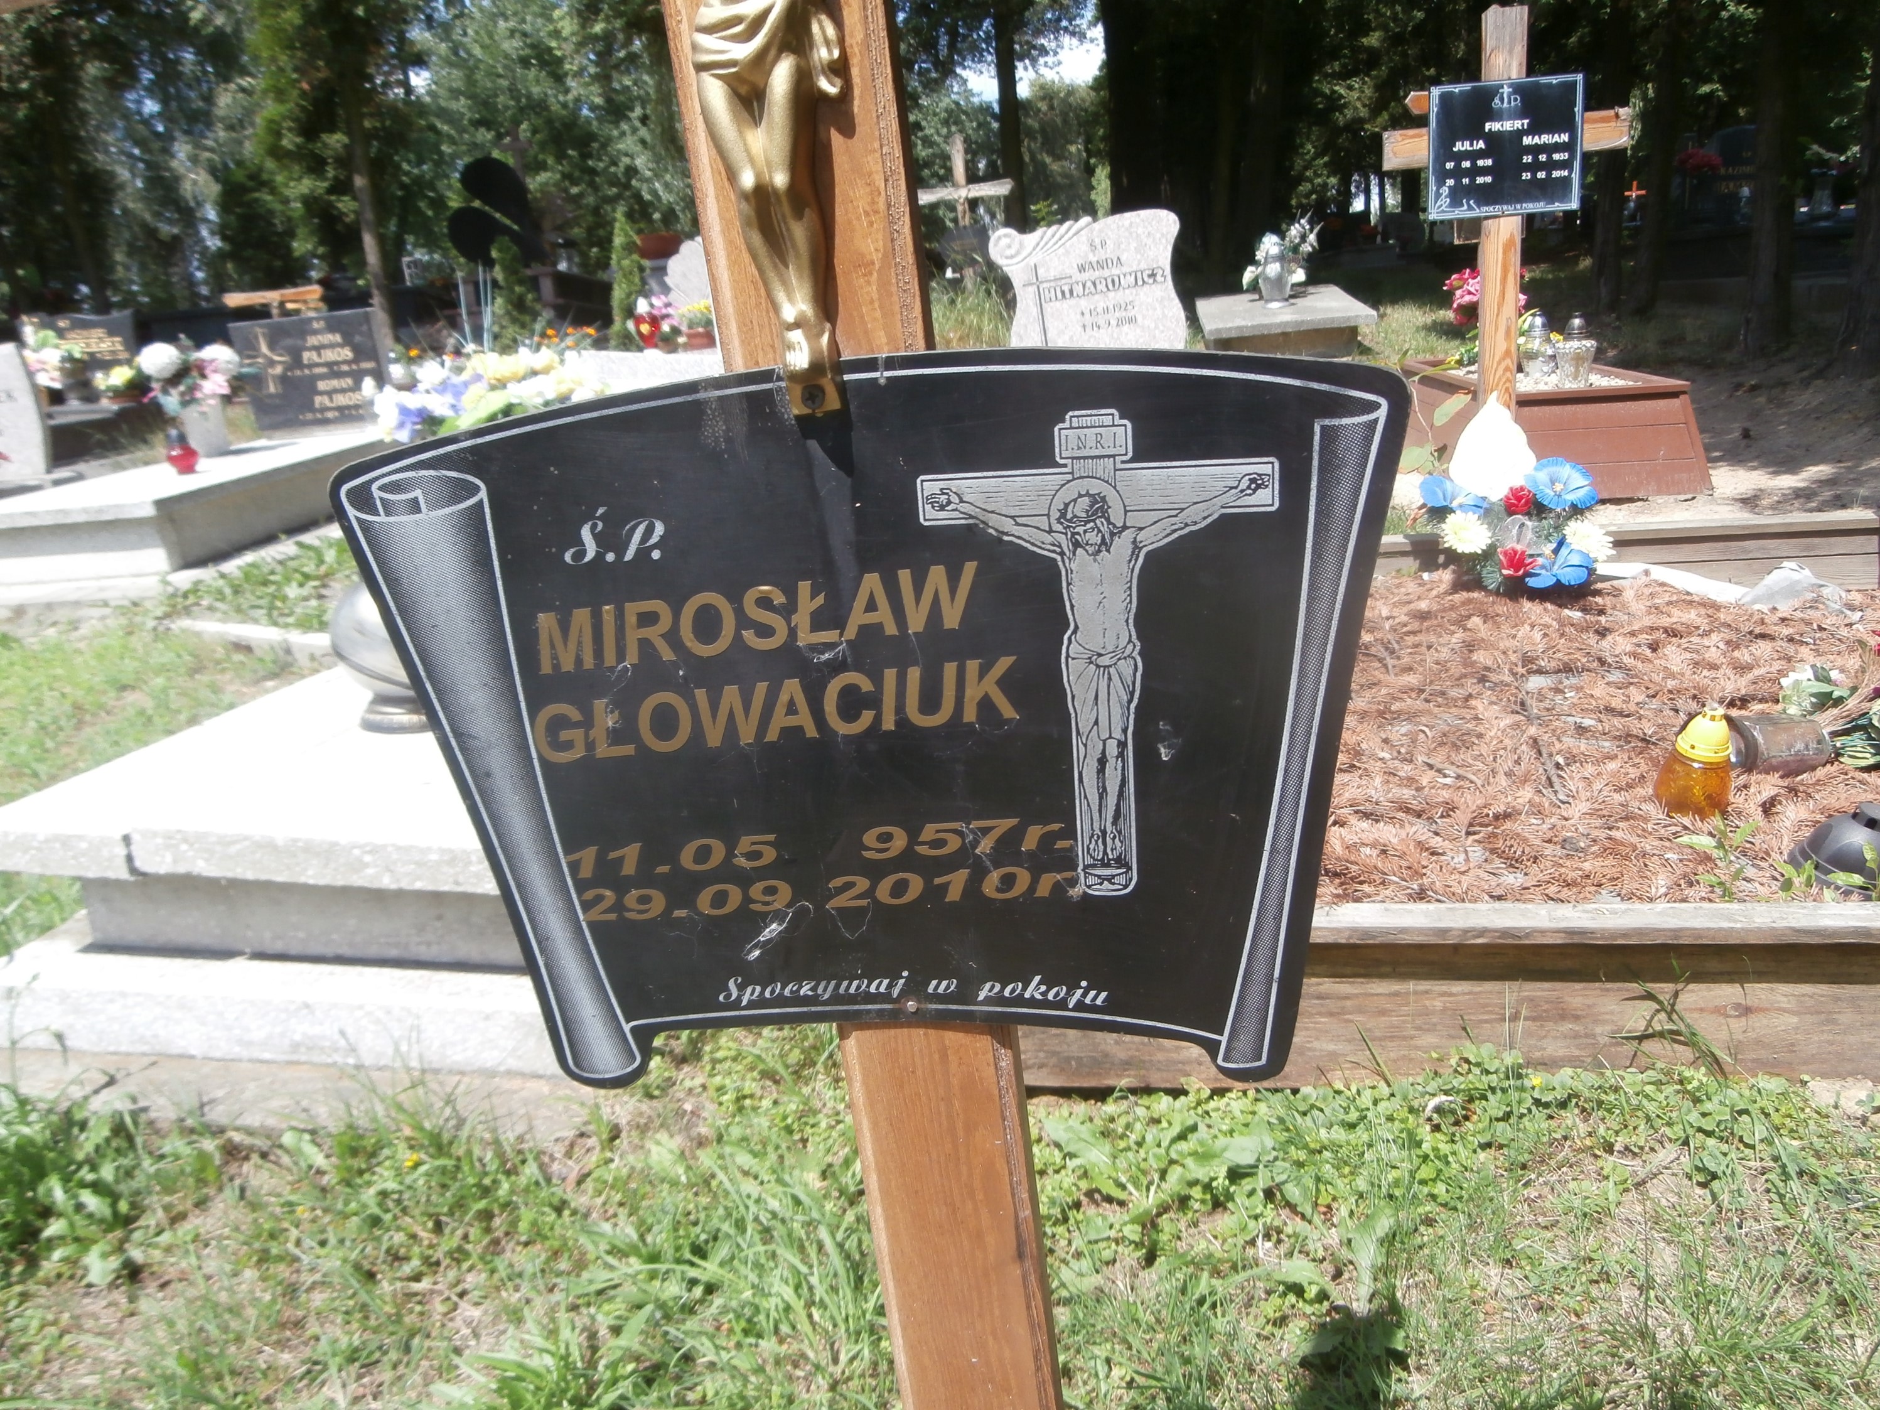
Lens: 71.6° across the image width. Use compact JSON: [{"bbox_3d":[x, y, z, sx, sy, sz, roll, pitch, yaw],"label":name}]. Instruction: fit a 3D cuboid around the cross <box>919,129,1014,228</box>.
[{"bbox_3d":[0.186,-2.860,8.300,0.650,1.400,0.100,-5,18,9],"label":"cross"}]

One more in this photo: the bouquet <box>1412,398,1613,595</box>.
[{"bbox_3d":[1.270,-0.465,2.900,0.420,0.400,0.280,-2,18,16],"label":"bouquet"}]

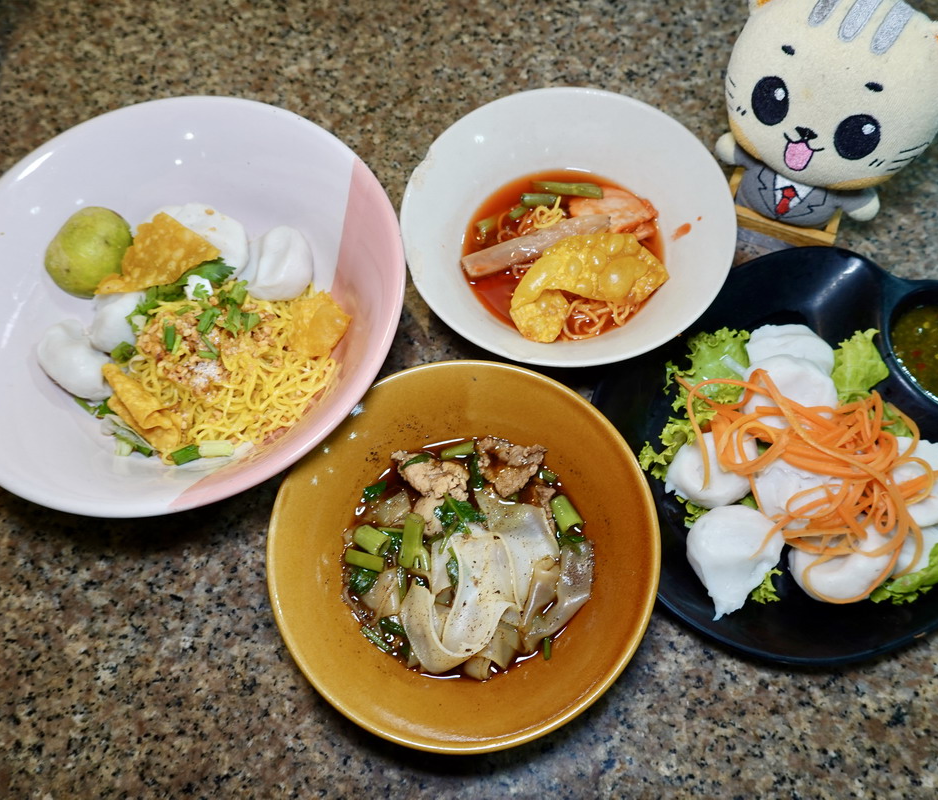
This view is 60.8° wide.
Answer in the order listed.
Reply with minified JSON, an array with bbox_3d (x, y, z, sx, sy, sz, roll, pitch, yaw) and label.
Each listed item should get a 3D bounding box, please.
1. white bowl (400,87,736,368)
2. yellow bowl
[{"bbox_3d":[0.051,-0.082,0.439,0.171,0.065,0.171,-1,67,2],"label":"white bowl"},{"bbox_3d":[-0.002,0.072,0.376,0.170,0.065,0.170,-1,67,2],"label":"yellow bowl"}]

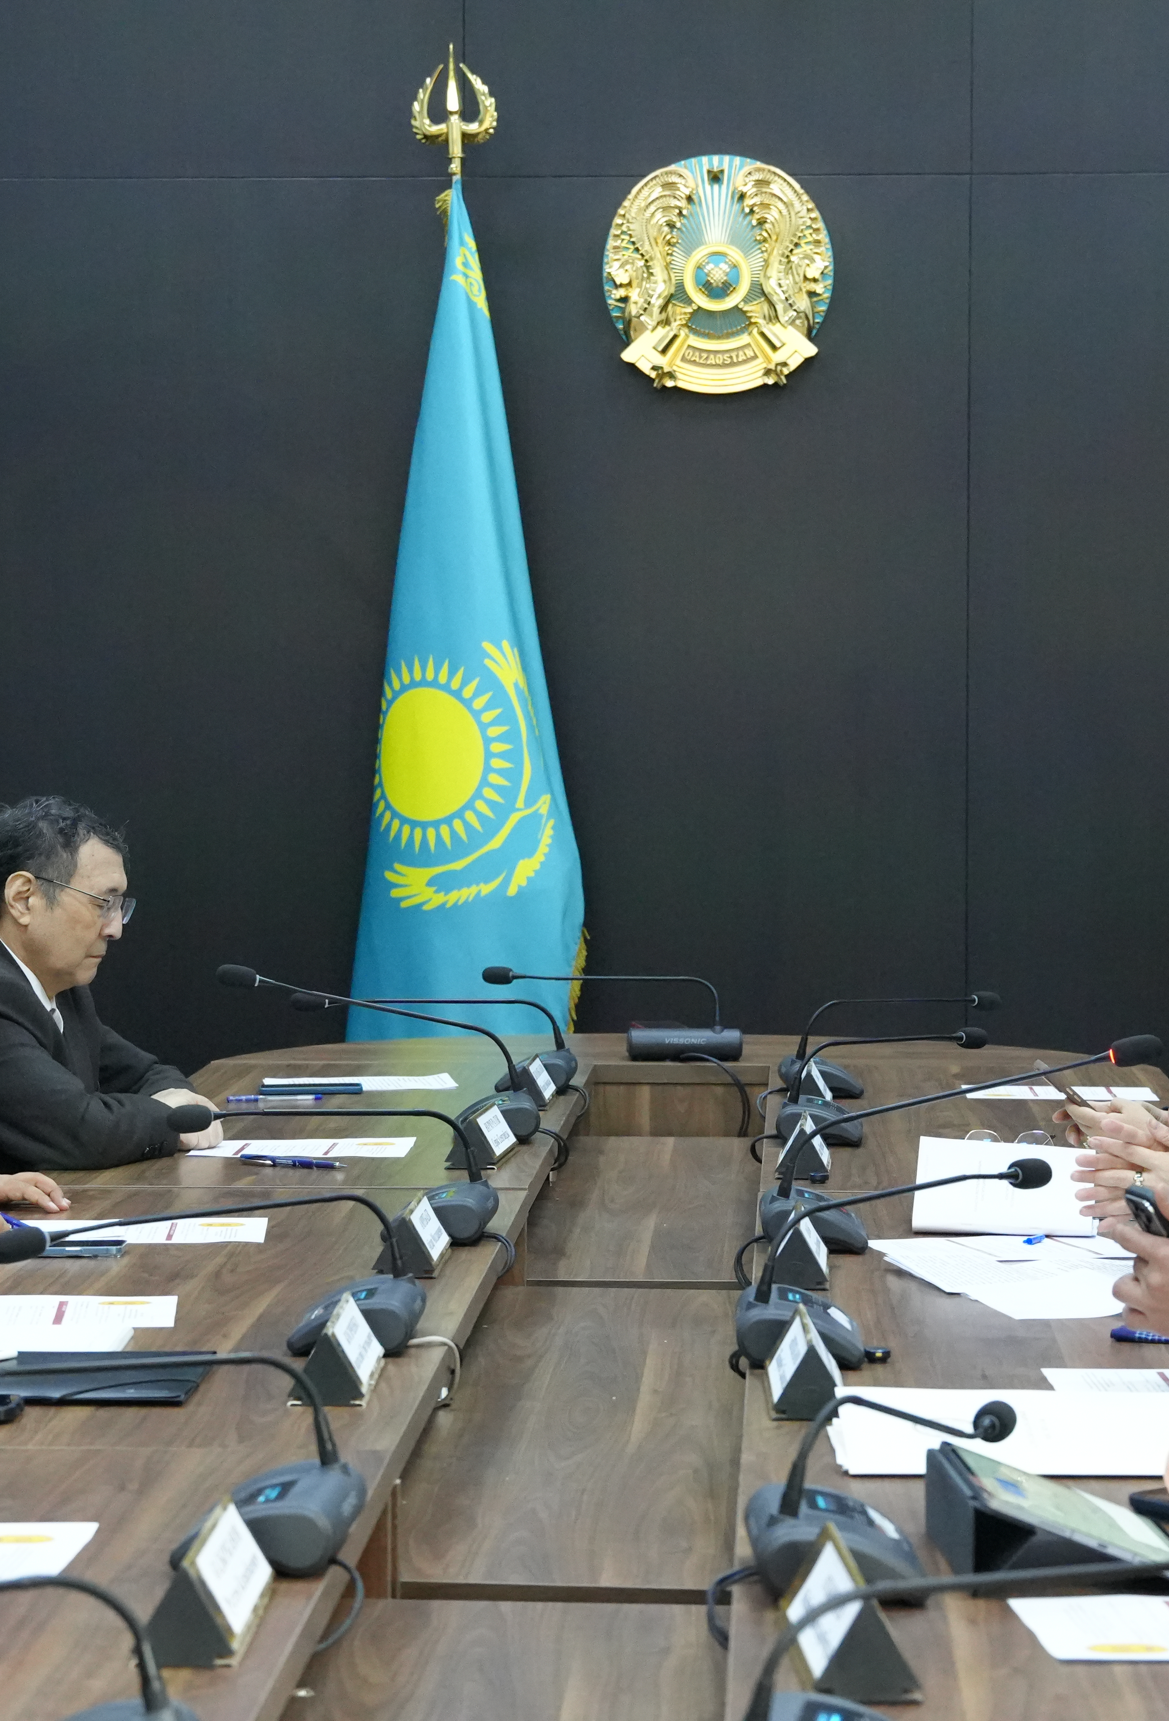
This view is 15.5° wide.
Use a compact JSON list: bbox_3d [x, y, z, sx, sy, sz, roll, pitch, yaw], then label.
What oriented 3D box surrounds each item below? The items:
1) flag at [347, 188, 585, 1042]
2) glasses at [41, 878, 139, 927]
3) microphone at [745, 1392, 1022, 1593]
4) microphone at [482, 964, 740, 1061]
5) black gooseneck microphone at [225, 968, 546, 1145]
[{"bbox_3d":[-0.233,-0.276,8.518,0.490,2.099,0.300,0,3,3],"label":"flag"},{"bbox_3d":[-0.705,0.047,5.962,0.145,0.042,0.138,16,6,12],"label":"glasses"},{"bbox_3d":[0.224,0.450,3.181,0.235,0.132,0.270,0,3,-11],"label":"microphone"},{"bbox_3d":[0.046,0.255,7.248,0.443,0.155,0.125,0,3,3],"label":"microphone"},{"bbox_3d":[-0.284,0.269,6.060,0.445,0.240,0.190,0,2,2],"label":"black gooseneck microphone"}]

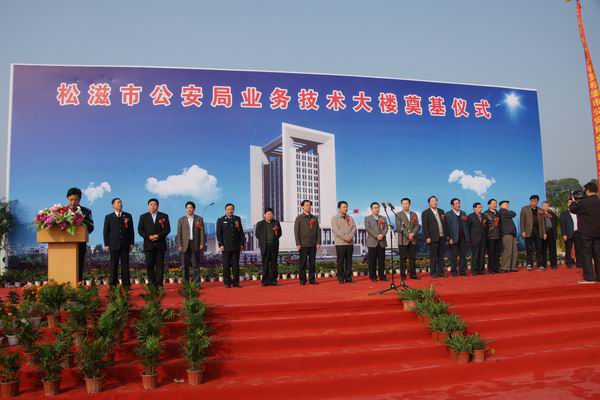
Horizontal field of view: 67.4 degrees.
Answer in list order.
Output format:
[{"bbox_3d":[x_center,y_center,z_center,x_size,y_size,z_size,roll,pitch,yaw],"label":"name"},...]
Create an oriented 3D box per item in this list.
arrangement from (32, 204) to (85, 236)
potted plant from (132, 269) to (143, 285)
[{"bbox_3d":[-3.569,0.288,6.650,0.710,0.430,0.420,0,-4,-15],"label":"arrangement"},{"bbox_3d":[-3.503,1.649,9.700,0.220,0.340,0.220,-1,-4,-12],"label":"potted plant"}]

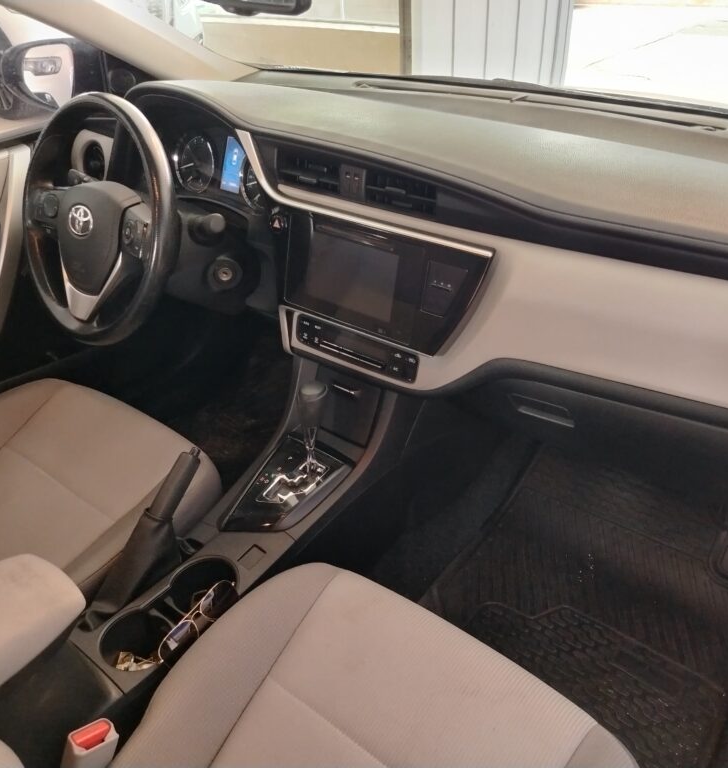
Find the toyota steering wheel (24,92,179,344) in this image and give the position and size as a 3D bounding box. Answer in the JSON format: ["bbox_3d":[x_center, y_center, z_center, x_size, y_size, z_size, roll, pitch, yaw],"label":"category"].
[{"bbox_3d":[-0.397,-0.249,1.101,0.367,0.367,0.099,22,19,31],"label":"toyota steering wheel"}]

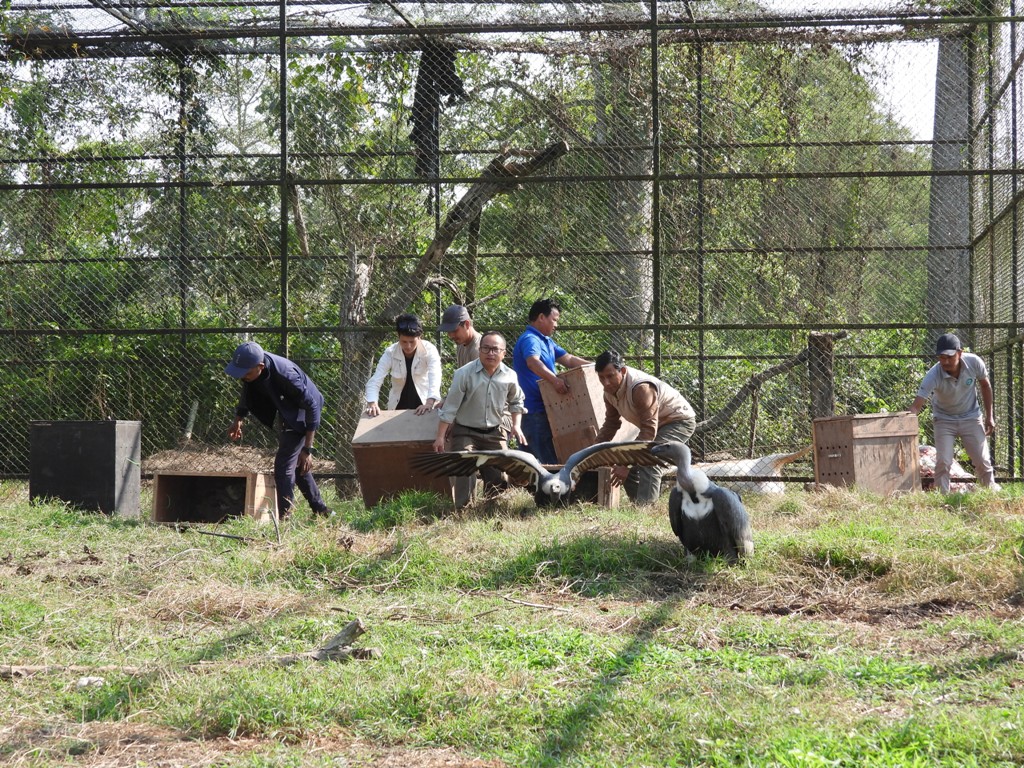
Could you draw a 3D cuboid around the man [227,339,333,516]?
[{"bbox_3d":[-1.659,0.326,15.900,0.750,1.280,0.550,0,-1,-30],"label":"man"}]

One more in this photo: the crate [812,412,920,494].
[{"bbox_3d":[2.736,0.540,17.139,0.654,0.600,0.468,-3,0,-40],"label":"crate"}]

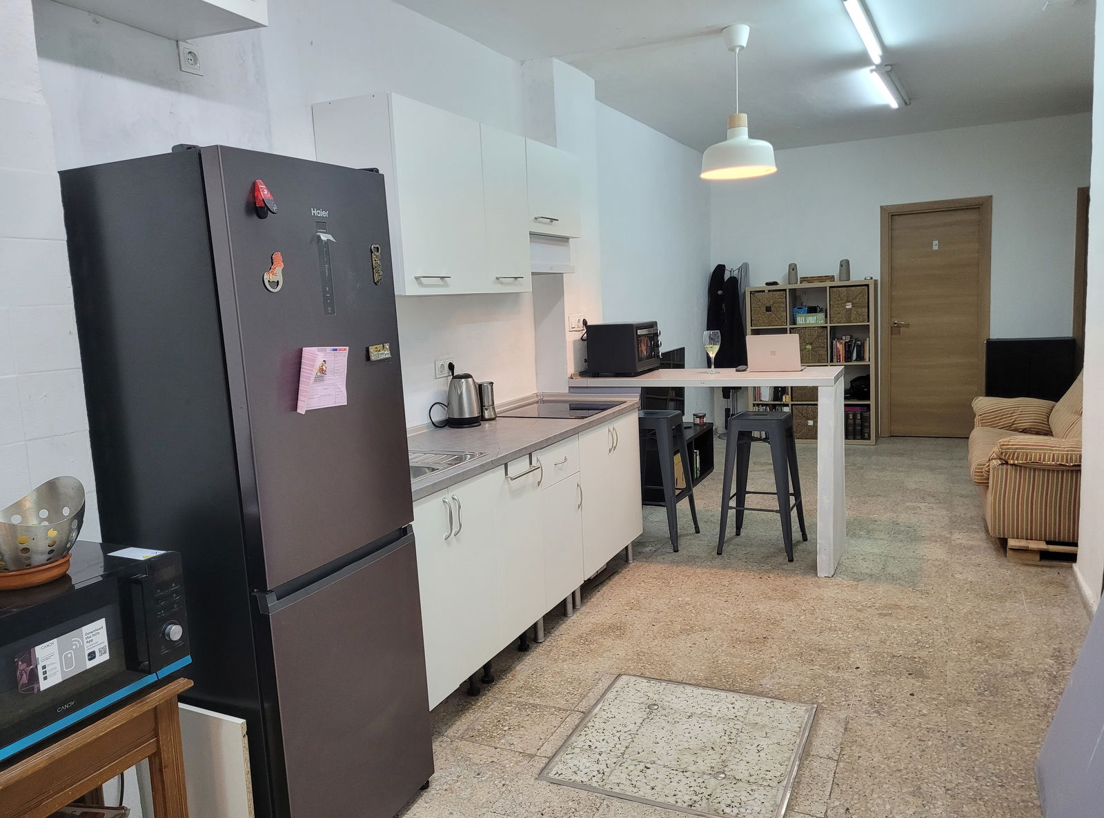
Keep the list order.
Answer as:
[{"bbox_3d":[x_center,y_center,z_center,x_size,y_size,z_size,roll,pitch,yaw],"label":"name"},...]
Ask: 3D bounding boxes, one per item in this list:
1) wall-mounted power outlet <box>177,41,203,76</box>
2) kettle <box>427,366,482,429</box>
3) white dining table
[{"bbox_3d":[-1.115,-1.074,2.548,0.015,0.084,0.084,1,9,26],"label":"wall-mounted power outlet"},{"bbox_3d":[-0.409,-0.044,3.943,0.160,0.248,0.205,-3,8,4],"label":"kettle"},{"bbox_3d":[0.886,0.301,4.708,1.442,1.014,0.596,1,9,26],"label":"white dining table"}]

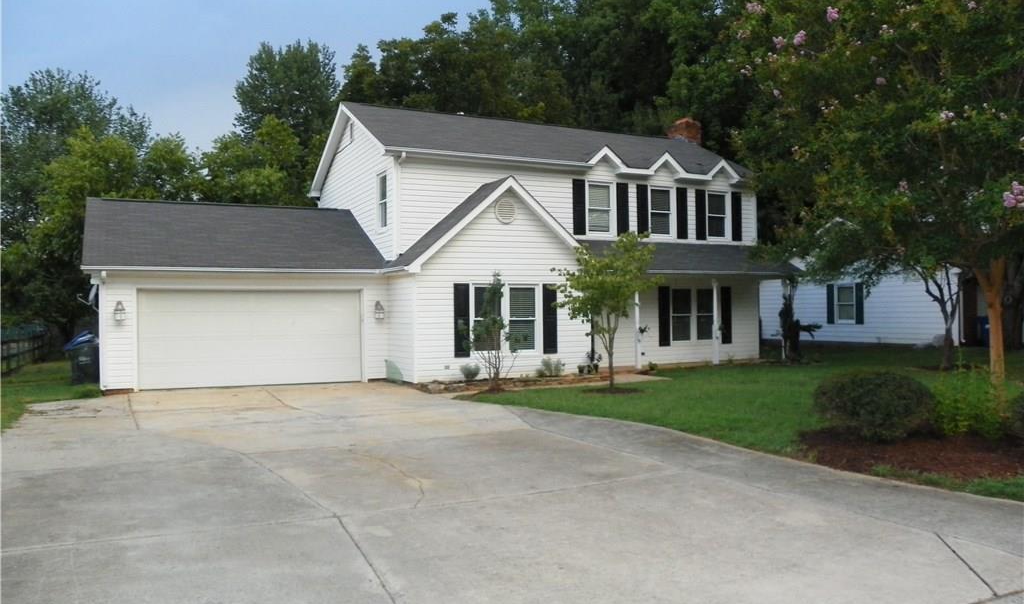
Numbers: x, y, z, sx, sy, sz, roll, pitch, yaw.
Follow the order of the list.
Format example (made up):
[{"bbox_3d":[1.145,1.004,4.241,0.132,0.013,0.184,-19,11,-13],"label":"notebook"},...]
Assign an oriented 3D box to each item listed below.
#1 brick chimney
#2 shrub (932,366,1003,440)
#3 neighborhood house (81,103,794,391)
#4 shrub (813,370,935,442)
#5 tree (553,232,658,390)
[{"bbox_3d":[5.912,-5.664,28.195,0.650,1.030,1.040,0,-1,-26],"label":"brick chimney"},{"bbox_3d":[5.181,1.158,9.400,0.750,0.820,0.720,0,-1,-26],"label":"shrub"},{"bbox_3d":[-1.908,-1.800,23.615,18.210,7.630,9.750,0,-1,-26],"label":"neighborhood house"},{"bbox_3d":[4.103,1.169,9.400,1.320,0.780,1.280,0,-1,-26],"label":"shrub"},{"bbox_3d":[1.930,0.175,17.100,2.100,3.250,2.100,0,-1,0],"label":"tree"}]

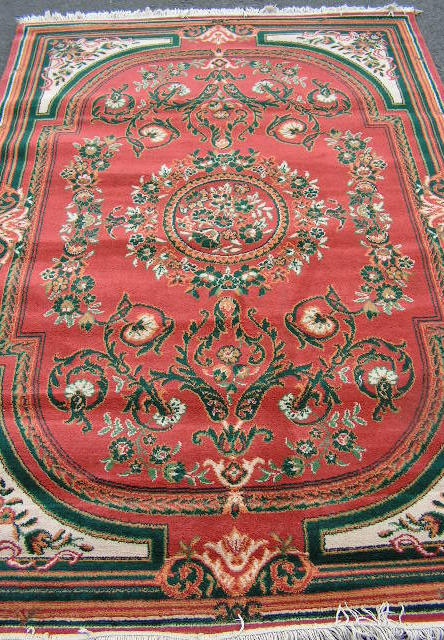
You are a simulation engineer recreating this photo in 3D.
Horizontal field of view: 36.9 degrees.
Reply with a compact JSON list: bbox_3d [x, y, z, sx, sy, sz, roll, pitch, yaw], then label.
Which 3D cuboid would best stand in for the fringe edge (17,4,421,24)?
[{"bbox_3d":[-0.017,-1.291,2.801,1.700,0.020,0.070,-2,52,0],"label":"fringe edge"}]

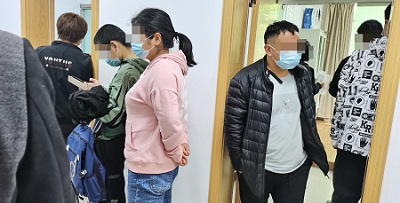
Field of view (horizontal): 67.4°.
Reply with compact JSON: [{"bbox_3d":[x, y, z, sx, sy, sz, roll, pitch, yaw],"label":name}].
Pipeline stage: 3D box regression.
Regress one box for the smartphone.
[{"bbox_3d":[-0.763,-0.112,1.890,0.160,0.010,0.076,29,-32,0],"label":"smartphone"}]

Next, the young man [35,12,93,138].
[{"bbox_3d":[-1.003,0.210,2.240,0.480,1.700,0.310,7,9,18],"label":"young man"}]

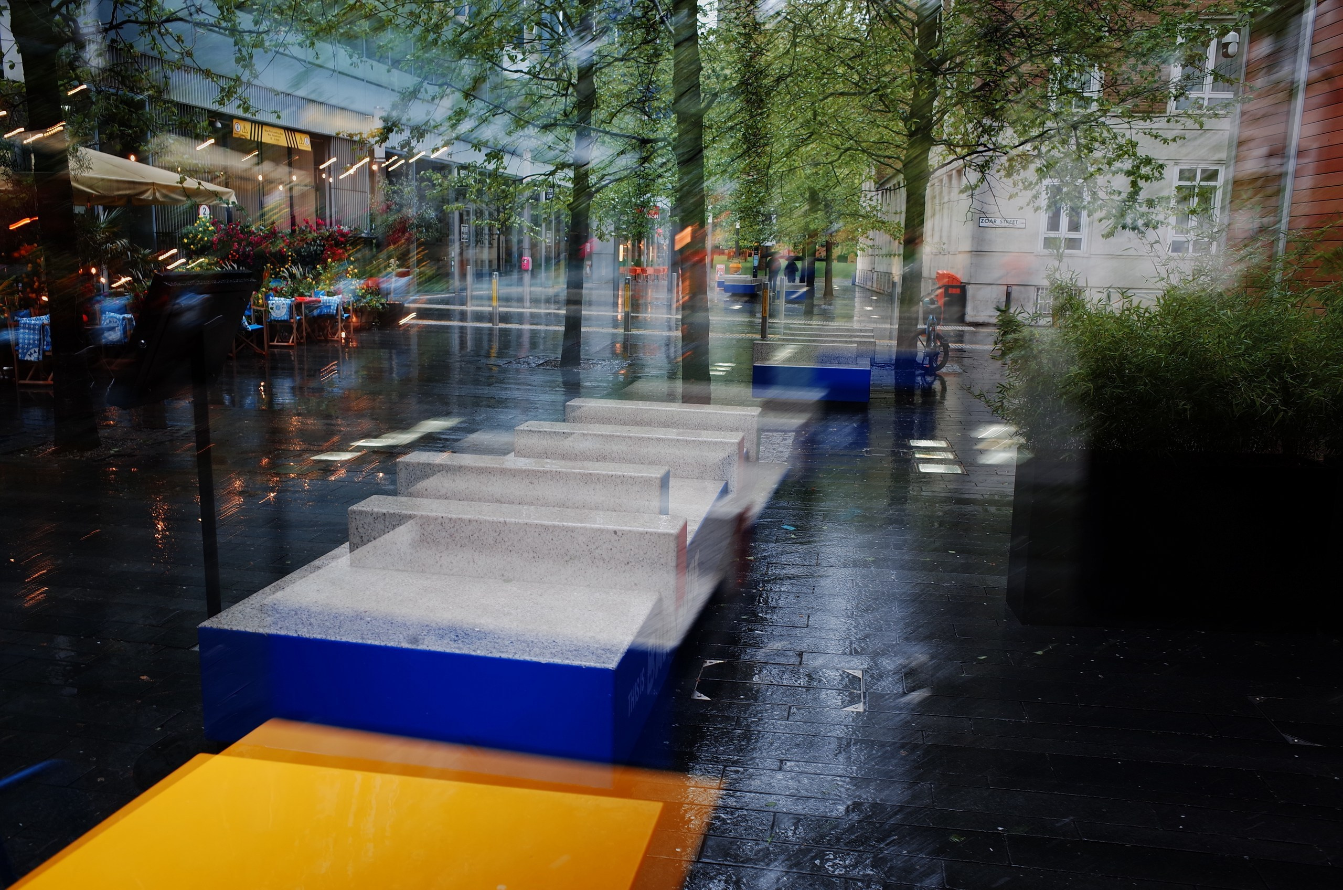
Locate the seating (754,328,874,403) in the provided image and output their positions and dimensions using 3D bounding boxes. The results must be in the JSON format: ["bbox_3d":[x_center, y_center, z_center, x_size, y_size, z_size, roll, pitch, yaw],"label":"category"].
[{"bbox_3d":[1.992,-1.176,14.335,1.450,0.660,4.500,3,10,8],"label":"seating"}]

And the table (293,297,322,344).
[{"bbox_3d":[-6.415,-2.199,18.394,0.620,0.730,0.620,4,11,14],"label":"table"}]

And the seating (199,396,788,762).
[{"bbox_3d":[-0.444,0.373,5.496,1.470,0.660,4.500,4,11,10],"label":"seating"}]

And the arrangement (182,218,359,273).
[{"bbox_3d":[-7.804,-3.883,20.300,3.350,1.050,0.850,2,10,0],"label":"arrangement"}]

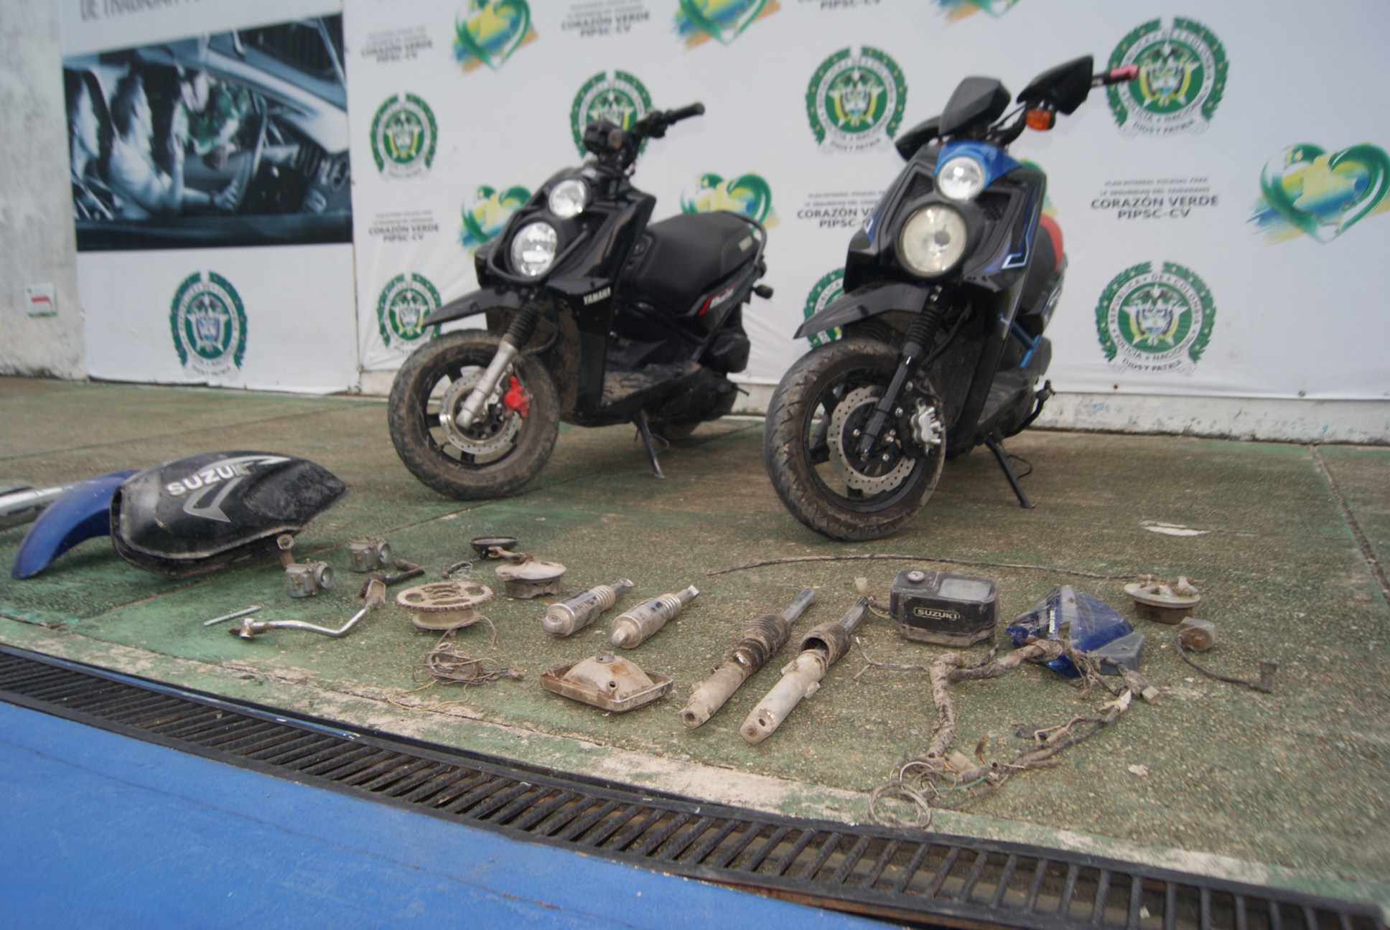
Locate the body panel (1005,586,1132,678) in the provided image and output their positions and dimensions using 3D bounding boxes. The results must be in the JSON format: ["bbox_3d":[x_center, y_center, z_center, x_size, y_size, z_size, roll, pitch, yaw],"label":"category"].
[{"bbox_3d":[0.567,0.256,1.594,0.190,0.110,0.190,0,9,0],"label":"body panel"}]

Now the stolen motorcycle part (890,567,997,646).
[{"bbox_3d":[0.422,0.242,1.766,0.158,0.090,0.105,4,10,22],"label":"stolen motorcycle part"}]

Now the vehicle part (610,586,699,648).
[{"bbox_3d":[-0.059,0.249,1.764,0.055,0.055,0.312,4,10,23],"label":"vehicle part"}]

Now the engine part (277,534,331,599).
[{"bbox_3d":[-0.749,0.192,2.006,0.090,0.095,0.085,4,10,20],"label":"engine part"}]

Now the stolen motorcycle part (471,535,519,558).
[{"bbox_3d":[-0.434,0.177,2.268,0.107,0.045,0.105,0,9,0],"label":"stolen motorcycle part"}]

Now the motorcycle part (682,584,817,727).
[{"bbox_3d":[0.102,0.270,1.598,0.066,0.063,0.610,4,9,21],"label":"motorcycle part"}]

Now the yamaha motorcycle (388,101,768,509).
[{"bbox_3d":[-0.213,-0.529,3.455,0.720,1.080,1.830,4,10,24],"label":"yamaha motorcycle"}]

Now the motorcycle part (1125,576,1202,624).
[{"bbox_3d":[0.830,0.231,1.845,0.132,0.075,0.132,0,9,0],"label":"motorcycle part"}]

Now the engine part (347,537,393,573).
[{"bbox_3d":[-0.669,0.181,2.172,0.085,0.065,0.060,4,10,20],"label":"engine part"}]

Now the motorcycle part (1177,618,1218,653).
[{"bbox_3d":[0.832,0.274,1.723,0.058,0.045,0.052,5,10,25],"label":"motorcycle part"}]

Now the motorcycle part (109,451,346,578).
[{"bbox_3d":[-0.987,0.101,2.204,0.470,0.210,0.280,-8,12,-42],"label":"motorcycle part"}]

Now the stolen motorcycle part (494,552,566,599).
[{"bbox_3d":[-0.319,0.208,2.024,0.136,0.063,0.136,0,9,0],"label":"stolen motorcycle part"}]

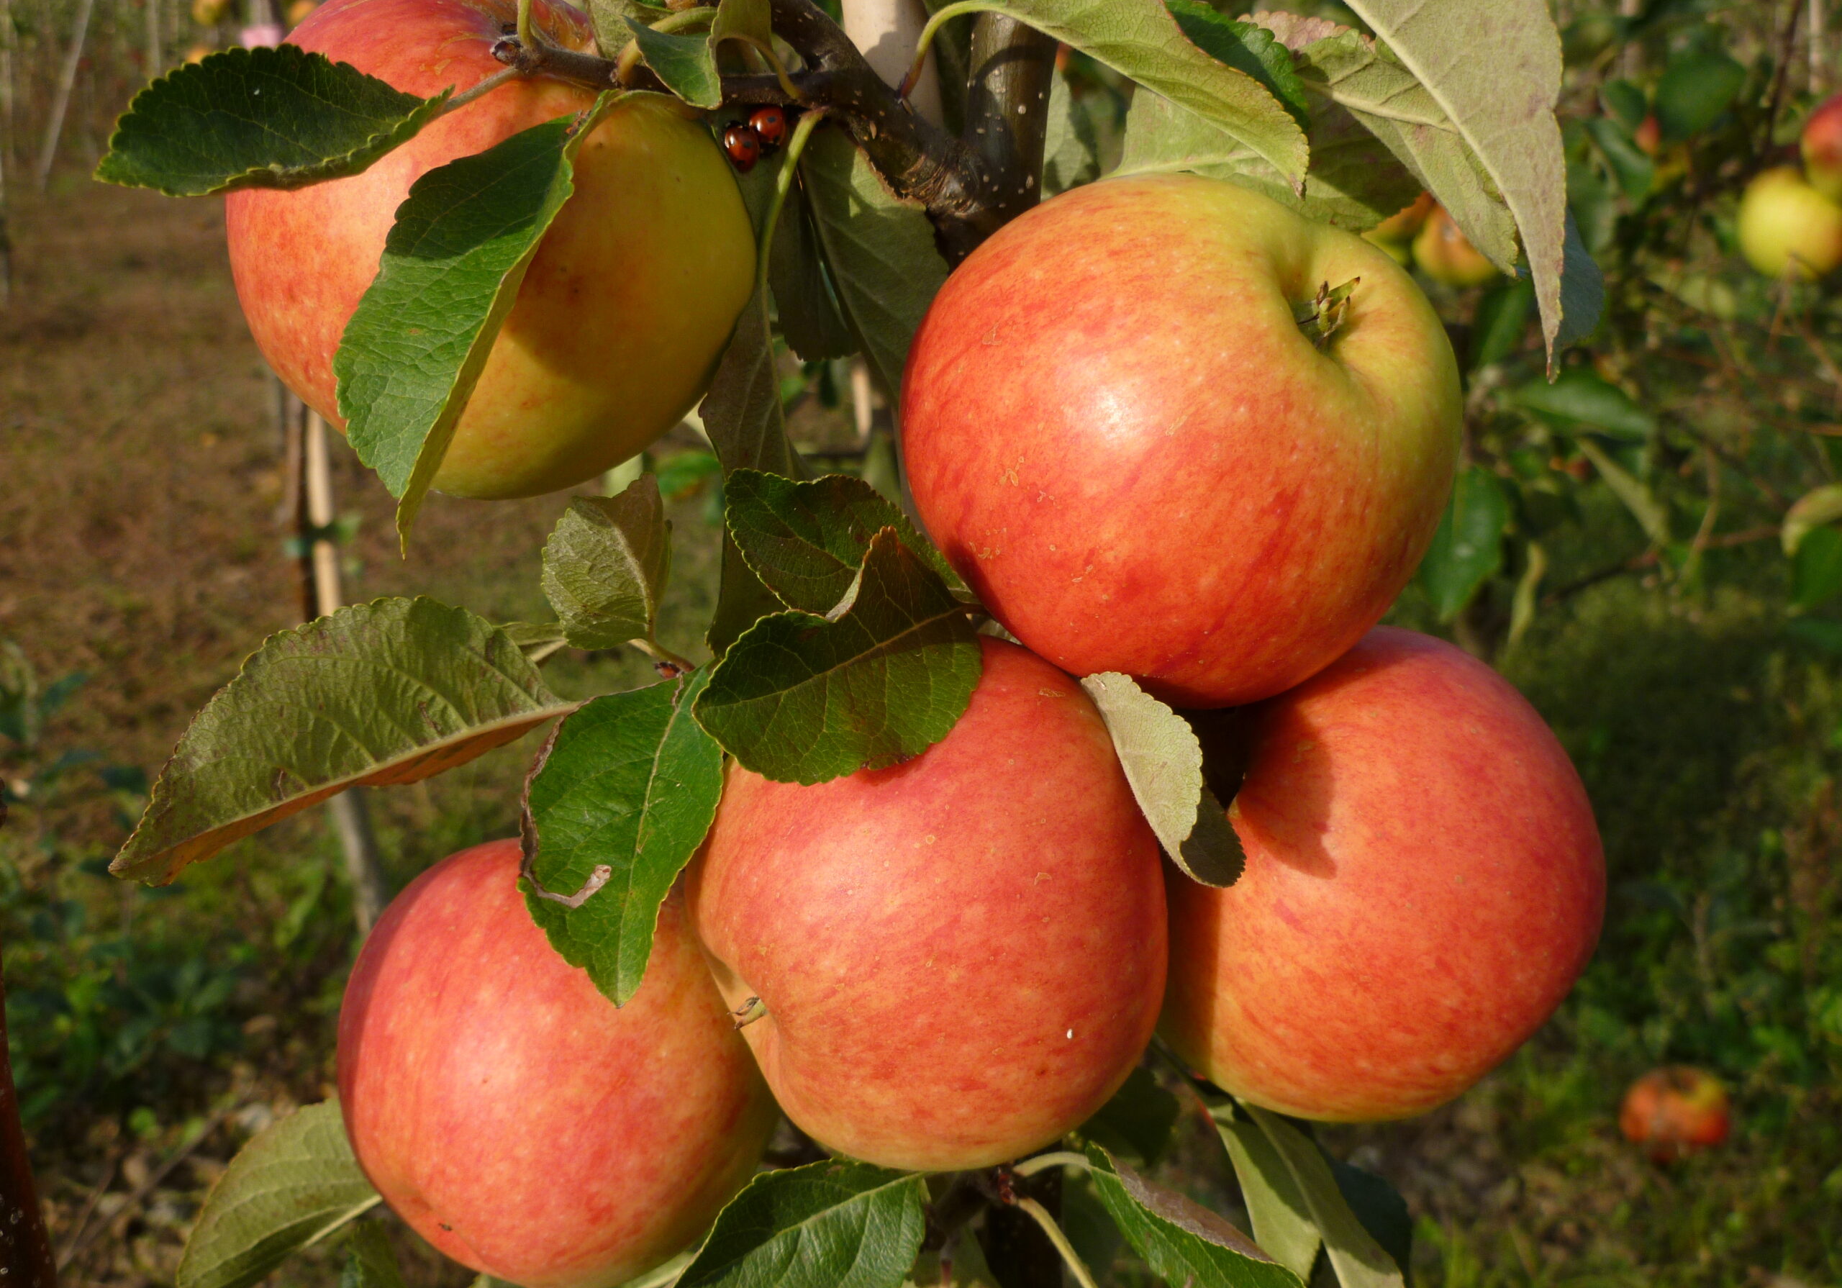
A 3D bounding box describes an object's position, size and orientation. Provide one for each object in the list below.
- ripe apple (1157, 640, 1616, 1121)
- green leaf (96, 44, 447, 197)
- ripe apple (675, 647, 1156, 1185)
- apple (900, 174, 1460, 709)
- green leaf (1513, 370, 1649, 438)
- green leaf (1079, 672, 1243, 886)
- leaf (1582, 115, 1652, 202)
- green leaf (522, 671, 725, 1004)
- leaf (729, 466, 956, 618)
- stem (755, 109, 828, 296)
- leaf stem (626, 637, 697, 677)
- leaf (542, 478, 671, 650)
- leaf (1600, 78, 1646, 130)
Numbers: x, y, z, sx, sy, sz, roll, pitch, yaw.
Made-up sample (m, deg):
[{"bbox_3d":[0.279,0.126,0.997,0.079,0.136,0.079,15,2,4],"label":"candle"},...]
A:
[{"bbox_3d":[0.072,0.037,0.335,0.072,0.079,0.079,40,0,-12],"label":"ripe apple"},{"bbox_3d":[-0.084,-0.068,0.269,0.042,0.010,0.021,-19,45,-19],"label":"green leaf"},{"bbox_3d":[0.001,0.038,0.314,0.072,0.080,0.080,-30,0,-6],"label":"ripe apple"},{"bbox_3d":[0.037,-0.030,0.300,0.080,0.080,0.074,-37,-2,-44],"label":"apple"},{"bbox_3d":[0.350,-0.128,1.100,0.072,0.012,0.032,21,39,16],"label":"green leaf"},{"bbox_3d":[0.034,0.019,0.292,0.019,0.036,0.014,-33,0,-16],"label":"green leaf"},{"bbox_3d":[0.419,-0.293,1.250,0.032,0.058,0.018,-34,0,-14],"label":"leaf"},{"bbox_3d":[-0.042,0.028,0.299,0.027,0.046,0.010,10,-12,9],"label":"green leaf"},{"bbox_3d":[-0.010,-0.014,0.300,0.038,0.022,0.009,26,-30,-21],"label":"leaf"},{"bbox_3d":[-0.020,-0.068,0.319,0.006,0.029,0.004,26,17,18],"label":"stem"},{"bbox_3d":[-0.040,0.002,0.322,0.012,0.003,0.003,30,0,-12],"label":"leaf stem"},{"bbox_3d":[-0.048,-0.012,0.320,0.020,0.027,0.012,-13,9,10],"label":"leaf"},{"bbox_3d":[0.440,-0.339,1.300,0.026,0.010,0.044,-16,60,-25],"label":"leaf"}]

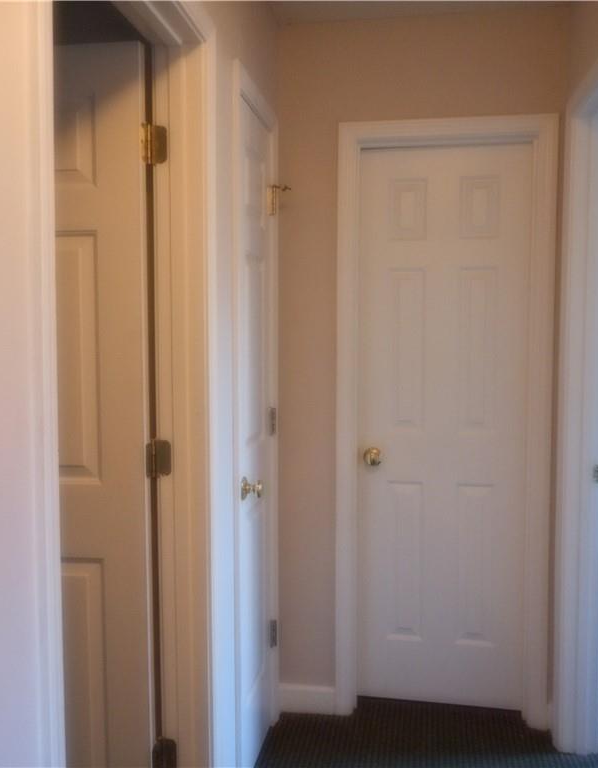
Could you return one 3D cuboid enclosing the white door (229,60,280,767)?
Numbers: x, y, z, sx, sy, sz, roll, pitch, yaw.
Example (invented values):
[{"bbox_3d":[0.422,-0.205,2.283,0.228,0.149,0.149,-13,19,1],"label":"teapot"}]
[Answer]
[{"bbox_3d":[-0.148,0.173,2.265,0.060,2.080,0.650,1,4,8],"label":"white door"}]

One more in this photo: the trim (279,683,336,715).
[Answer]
[{"bbox_3d":[0.032,1.147,2.687,0.210,0.108,0.017,1,4,8],"label":"trim"}]

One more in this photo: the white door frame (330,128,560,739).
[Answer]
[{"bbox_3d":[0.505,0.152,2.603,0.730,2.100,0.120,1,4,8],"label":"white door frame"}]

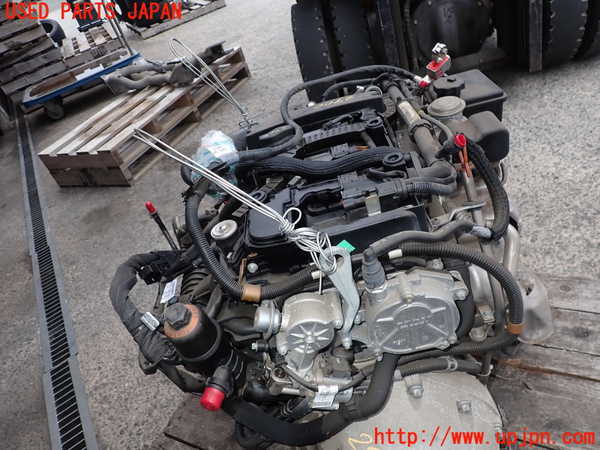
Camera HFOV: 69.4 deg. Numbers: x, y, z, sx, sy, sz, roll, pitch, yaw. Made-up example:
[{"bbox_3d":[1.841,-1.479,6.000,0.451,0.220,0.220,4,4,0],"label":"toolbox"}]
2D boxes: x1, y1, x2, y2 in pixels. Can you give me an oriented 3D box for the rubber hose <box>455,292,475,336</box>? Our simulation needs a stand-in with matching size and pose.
[{"bbox_3d":[0.240,0.129,0.625,0.036,0.079,0.040,-14,36,7],"label":"rubber hose"}]

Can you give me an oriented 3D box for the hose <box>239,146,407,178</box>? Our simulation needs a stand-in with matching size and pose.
[{"bbox_3d":[0.023,-0.094,0.646,0.272,0.029,0.064,-1,39,13],"label":"hose"}]

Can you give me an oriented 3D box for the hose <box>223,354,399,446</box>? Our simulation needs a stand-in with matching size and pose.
[{"bbox_3d":[0.023,0.221,0.554,0.240,0.088,0.089,-21,36,-3],"label":"hose"}]

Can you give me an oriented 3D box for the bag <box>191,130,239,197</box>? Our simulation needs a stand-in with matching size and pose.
[{"bbox_3d":[-0.138,-0.101,0.700,0.080,0.085,0.080,-14,36,7],"label":"bag"}]

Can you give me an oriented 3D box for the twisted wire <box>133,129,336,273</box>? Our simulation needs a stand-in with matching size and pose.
[{"bbox_3d":[-0.099,-0.055,0.596,0.388,0.054,0.041,32,56,20],"label":"twisted wire"}]

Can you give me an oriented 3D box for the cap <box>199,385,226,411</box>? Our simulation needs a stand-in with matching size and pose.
[{"bbox_3d":[-0.114,0.228,0.570,0.031,0.031,0.030,25,51,0],"label":"cap"}]

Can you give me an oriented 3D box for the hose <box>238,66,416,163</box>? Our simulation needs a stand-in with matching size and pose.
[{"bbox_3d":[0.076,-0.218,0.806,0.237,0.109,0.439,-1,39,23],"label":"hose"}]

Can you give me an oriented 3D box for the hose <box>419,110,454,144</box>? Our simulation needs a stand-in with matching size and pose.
[{"bbox_3d":[0.246,-0.179,0.774,0.028,0.013,0.090,-28,62,-13],"label":"hose"}]

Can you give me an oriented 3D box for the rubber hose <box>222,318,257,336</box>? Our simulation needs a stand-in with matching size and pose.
[{"bbox_3d":[-0.082,0.139,0.588,0.061,0.025,0.025,-2,38,8],"label":"rubber hose"}]

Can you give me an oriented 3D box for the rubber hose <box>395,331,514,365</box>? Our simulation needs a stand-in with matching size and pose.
[{"bbox_3d":[0.225,0.176,0.615,0.194,0.021,0.021,-8,34,-10],"label":"rubber hose"}]

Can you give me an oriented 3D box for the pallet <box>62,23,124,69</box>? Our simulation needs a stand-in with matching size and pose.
[{"bbox_3d":[-3.370,-2.971,7.189,1.000,0.140,1.100,-22,36,-4],"label":"pallet"}]

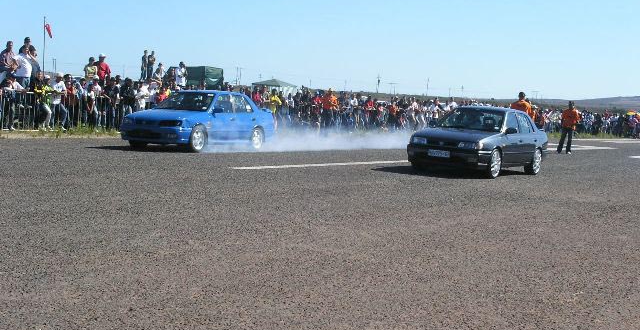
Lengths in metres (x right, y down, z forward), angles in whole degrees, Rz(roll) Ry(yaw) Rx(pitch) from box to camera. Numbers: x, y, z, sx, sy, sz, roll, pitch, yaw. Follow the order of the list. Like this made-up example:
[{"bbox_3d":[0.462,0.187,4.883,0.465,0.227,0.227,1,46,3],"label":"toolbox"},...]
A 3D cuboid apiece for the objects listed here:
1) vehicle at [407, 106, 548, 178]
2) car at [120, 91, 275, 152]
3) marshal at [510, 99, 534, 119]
[{"bbox_3d":[3.343,-0.508,22.747,1.700,1.380,4.230,5,4,30],"label":"vehicle"},{"bbox_3d":[-2.706,-1.038,25.618,1.700,1.380,4.230,5,4,28],"label":"car"},{"bbox_3d":[5.395,-1.058,29.856,0.580,1.800,0.360,4,4,15],"label":"marshal"}]

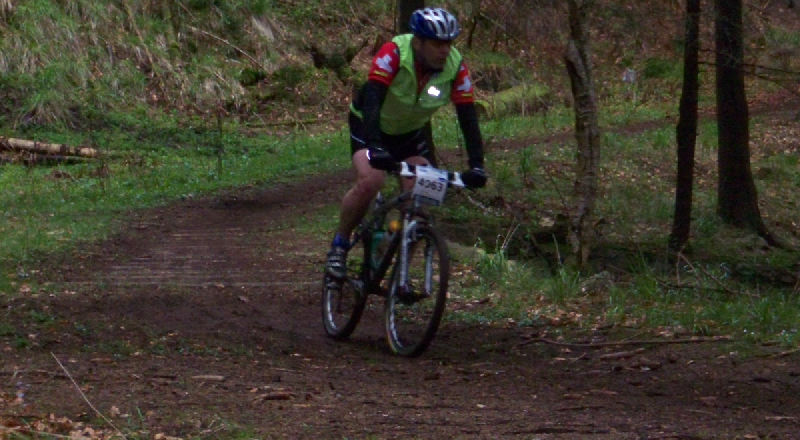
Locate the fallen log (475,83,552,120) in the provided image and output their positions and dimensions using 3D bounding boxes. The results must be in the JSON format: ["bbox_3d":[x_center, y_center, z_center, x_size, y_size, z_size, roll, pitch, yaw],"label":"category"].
[{"bbox_3d":[1.443,-1.527,35.000,1.300,0.360,0.360,-13,9,-30],"label":"fallen log"}]

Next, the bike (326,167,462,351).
[{"bbox_3d":[-0.073,0.140,14.000,0.640,1.030,1.740,10,-1,-21],"label":"bike"}]

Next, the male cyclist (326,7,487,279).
[{"bbox_3d":[0.008,-0.403,14.050,0.680,1.400,0.900,4,1,-22],"label":"male cyclist"}]

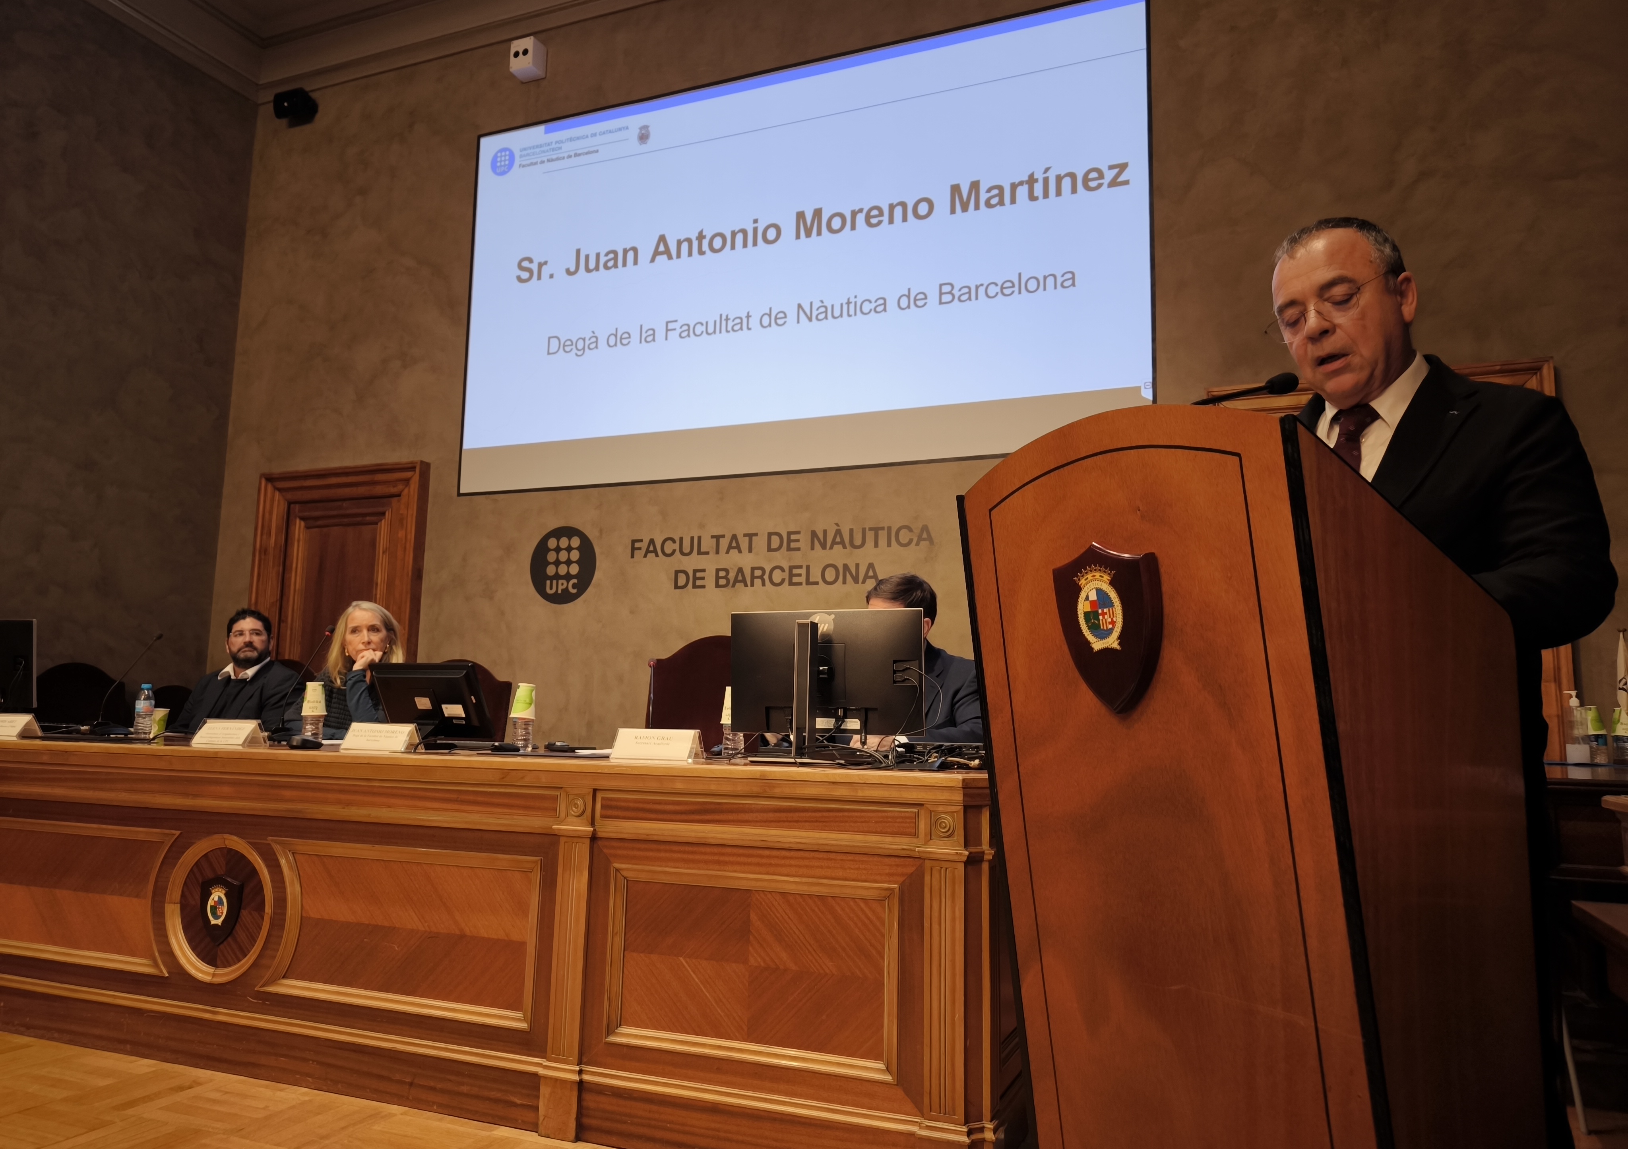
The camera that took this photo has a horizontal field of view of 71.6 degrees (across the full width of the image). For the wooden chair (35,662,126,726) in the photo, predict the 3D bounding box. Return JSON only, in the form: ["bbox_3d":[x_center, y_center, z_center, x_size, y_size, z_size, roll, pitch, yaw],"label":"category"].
[{"bbox_3d":[-3.555,0.922,4.941,0.580,1.100,0.620,-1,-8,13],"label":"wooden chair"}]

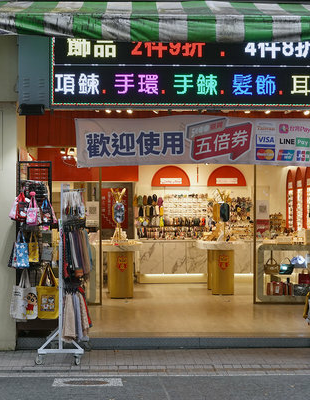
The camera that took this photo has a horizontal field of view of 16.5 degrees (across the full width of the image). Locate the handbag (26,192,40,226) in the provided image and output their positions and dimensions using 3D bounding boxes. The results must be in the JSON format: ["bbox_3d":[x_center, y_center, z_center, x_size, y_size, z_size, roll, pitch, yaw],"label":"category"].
[{"bbox_3d":[-1.418,0.110,12.330,0.150,0.370,0.080,0,0,5],"label":"handbag"}]

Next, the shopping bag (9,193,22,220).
[{"bbox_3d":[-1.615,0.081,12.350,0.150,0.320,0.080,0,0,8],"label":"shopping bag"}]

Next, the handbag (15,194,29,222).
[{"bbox_3d":[-1.528,0.098,12.330,0.150,0.330,0.080,0,0,-12],"label":"handbag"}]

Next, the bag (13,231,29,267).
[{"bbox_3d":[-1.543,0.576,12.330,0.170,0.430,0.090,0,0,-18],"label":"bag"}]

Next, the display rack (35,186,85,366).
[{"bbox_3d":[-1.000,0.800,11.880,0.500,1.930,1.050,0,0,-1],"label":"display rack"}]

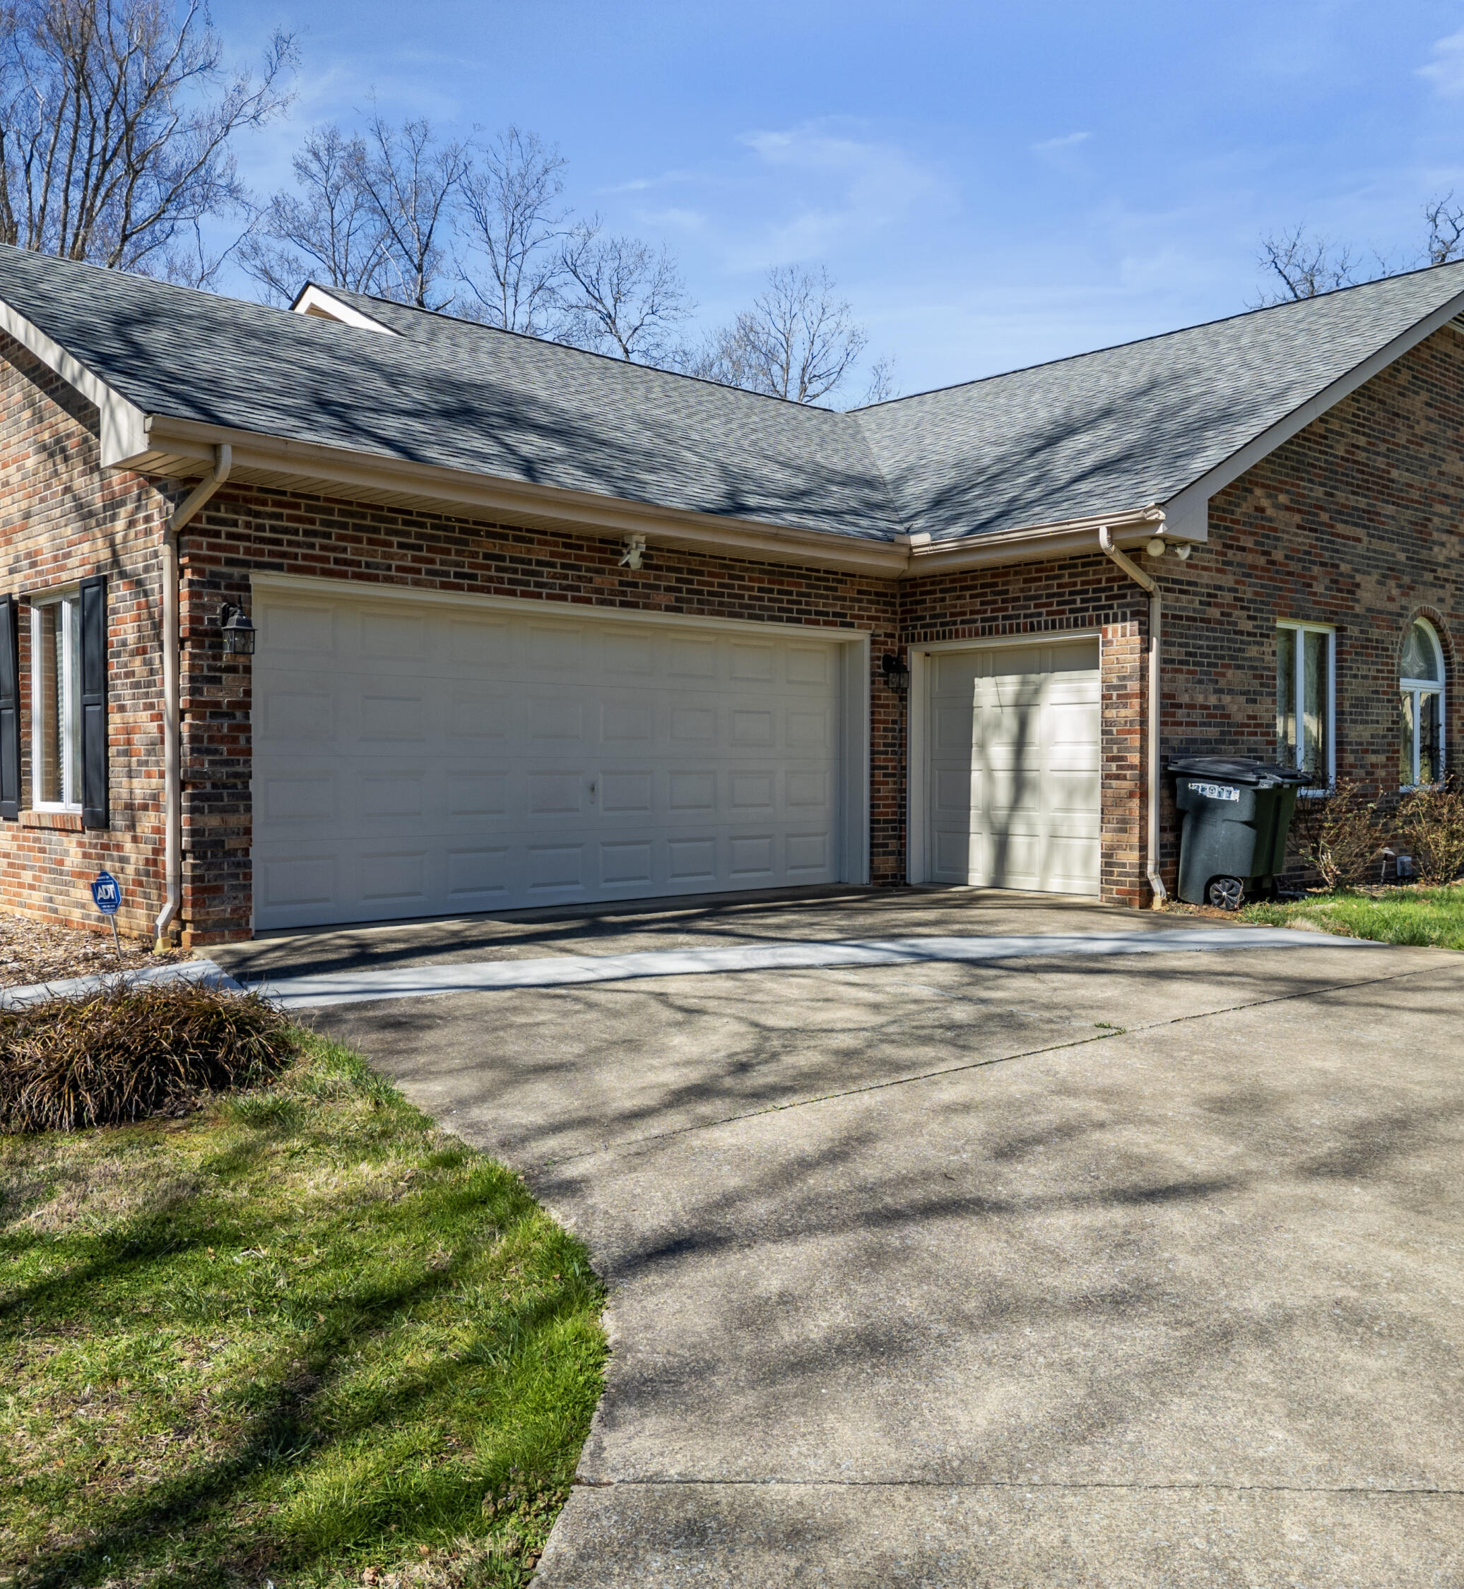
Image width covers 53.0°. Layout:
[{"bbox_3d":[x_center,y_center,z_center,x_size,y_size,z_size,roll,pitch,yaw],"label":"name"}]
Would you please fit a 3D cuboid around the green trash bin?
[{"bbox_3d":[3.819,0.299,11.142,0.620,1.110,0.820,-1,2,-43],"label":"green trash bin"}]

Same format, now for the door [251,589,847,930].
[{"bbox_3d":[-0.895,-0.271,10.633,5.510,2.145,0.220,-1,2,-43],"label":"door"}]

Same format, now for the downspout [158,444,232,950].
[{"bbox_3d":[-3.001,-0.484,8.160,0.240,2.810,0.750,-1,2,-43],"label":"downspout"}]

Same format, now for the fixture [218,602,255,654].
[{"bbox_3d":[-2.859,-0.961,8.449,0.170,0.320,0.230,-1,2,-43],"label":"fixture"}]

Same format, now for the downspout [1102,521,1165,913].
[{"bbox_3d":[3.006,-0.542,10.817,0.780,2.810,0.220,-1,2,-43],"label":"downspout"}]

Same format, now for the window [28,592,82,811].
[{"bbox_3d":[-4.569,-0.639,10.046,0.120,1.531,1.290,-1,2,-43],"label":"window"}]

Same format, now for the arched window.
[{"bbox_3d":[6.884,-0.898,14.714,1.300,1.745,0.120,-1,2,-43],"label":"arched window"}]

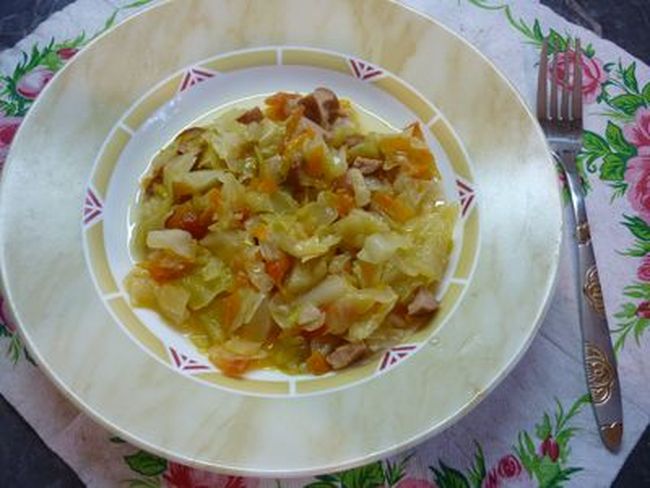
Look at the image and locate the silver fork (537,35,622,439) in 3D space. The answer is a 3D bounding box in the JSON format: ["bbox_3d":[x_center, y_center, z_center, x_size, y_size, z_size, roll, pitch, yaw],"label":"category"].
[{"bbox_3d":[0.117,-0.010,0.281,0.024,0.018,0.198,2,66,-1],"label":"silver fork"}]

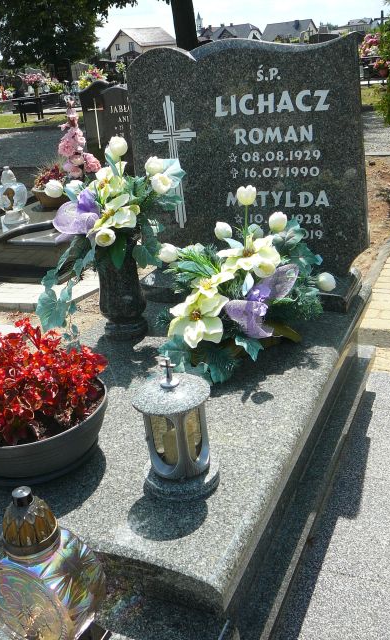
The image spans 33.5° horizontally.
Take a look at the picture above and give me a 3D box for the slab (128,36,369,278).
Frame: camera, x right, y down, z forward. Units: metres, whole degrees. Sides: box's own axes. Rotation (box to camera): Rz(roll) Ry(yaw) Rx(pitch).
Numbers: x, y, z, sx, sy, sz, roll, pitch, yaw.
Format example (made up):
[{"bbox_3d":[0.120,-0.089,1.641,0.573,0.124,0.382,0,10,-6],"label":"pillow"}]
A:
[{"bbox_3d":[0.223,-0.686,2.778,1.040,0.960,0.100,5,25,24],"label":"slab"}]

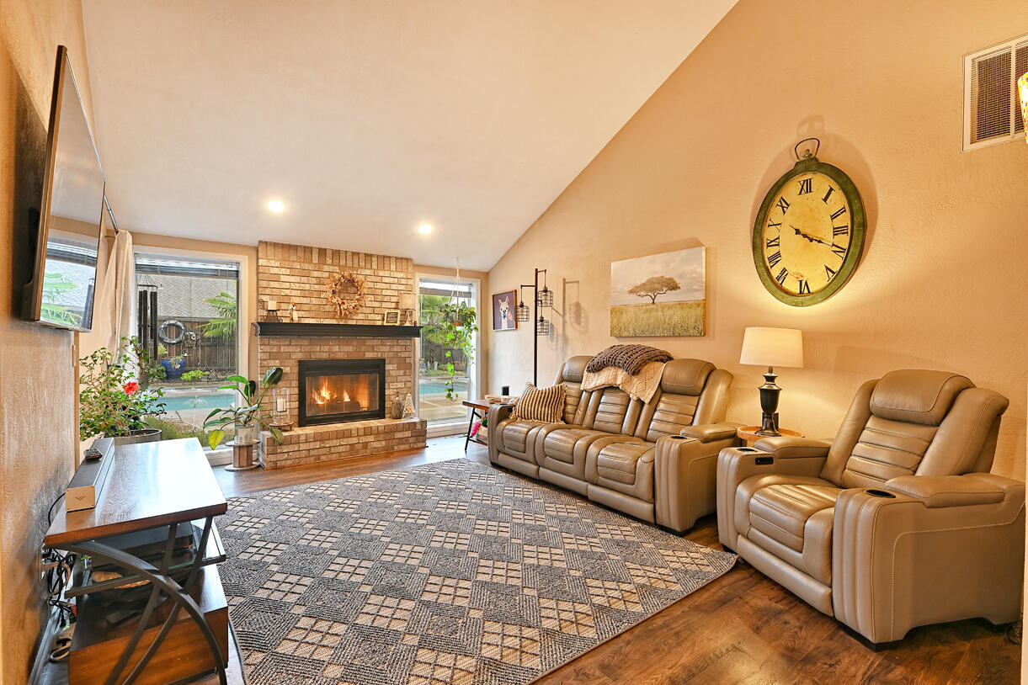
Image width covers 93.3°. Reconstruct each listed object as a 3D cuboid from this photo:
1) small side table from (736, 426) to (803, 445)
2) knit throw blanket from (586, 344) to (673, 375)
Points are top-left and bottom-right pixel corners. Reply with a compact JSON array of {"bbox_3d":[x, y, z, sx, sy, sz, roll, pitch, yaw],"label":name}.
[{"bbox_3d":[1.779,0.948,3.381,0.427,0.644,0.427,0,0,-37],"label":"small side table"},{"bbox_3d":[1.039,0.162,4.595,0.395,0.284,0.714,0,0,-37],"label":"knit throw blanket"}]

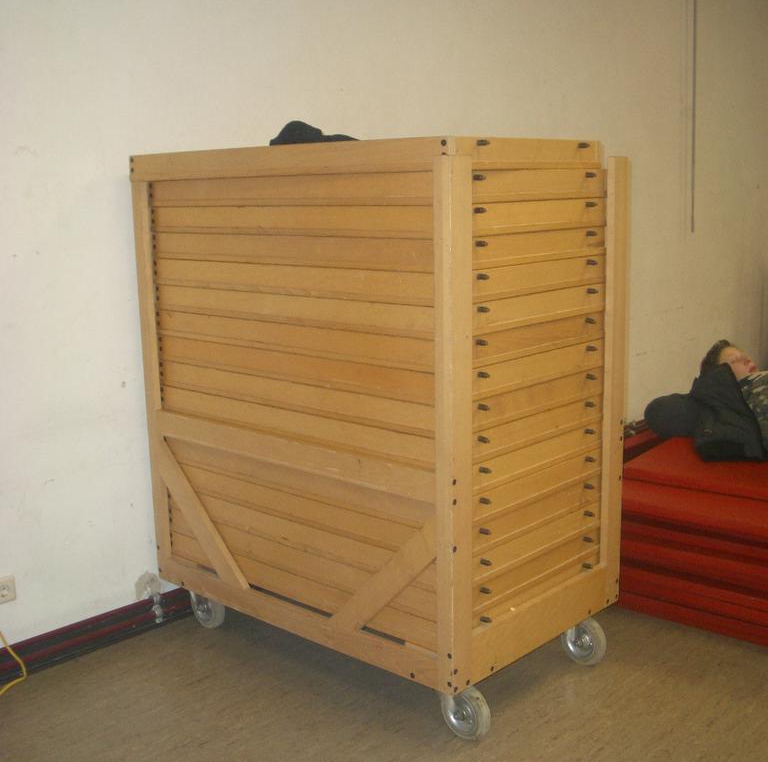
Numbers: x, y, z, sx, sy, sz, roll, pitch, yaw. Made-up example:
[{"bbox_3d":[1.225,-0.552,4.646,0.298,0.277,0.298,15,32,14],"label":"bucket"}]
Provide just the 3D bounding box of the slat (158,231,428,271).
[{"bbox_3d":[-0.283,-0.350,2.770,1.142,0.079,0.024,9,15,42],"label":"slat"}]

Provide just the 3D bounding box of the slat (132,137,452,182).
[{"bbox_3d":[-0.314,-0.593,2.814,1.278,0.076,0.023,9,15,42],"label":"slat"}]

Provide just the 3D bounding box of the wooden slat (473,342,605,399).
[{"bbox_3d":[0.386,-0.032,2.711,0.024,0.082,0.668,9,15,42],"label":"wooden slat"}]

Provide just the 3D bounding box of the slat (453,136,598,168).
[{"bbox_3d":[0.373,-0.575,2.636,0.023,0.076,0.646,9,15,42],"label":"slat"}]

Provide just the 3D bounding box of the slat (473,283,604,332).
[{"bbox_3d":[0.392,-0.191,2.729,0.023,0.080,0.685,9,15,42],"label":"slat"}]

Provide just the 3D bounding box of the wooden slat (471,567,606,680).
[{"bbox_3d":[0.426,0.638,2.798,0.024,0.147,0.663,9,15,42],"label":"wooden slat"}]

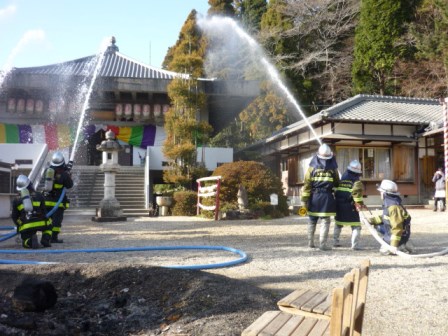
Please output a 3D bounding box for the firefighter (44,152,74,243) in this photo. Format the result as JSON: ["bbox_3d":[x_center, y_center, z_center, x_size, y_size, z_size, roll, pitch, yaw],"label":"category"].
[{"bbox_3d":[-3.101,0.559,8.040,0.500,1.720,0.480,-1,-1,25],"label":"firefighter"}]

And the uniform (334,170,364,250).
[{"bbox_3d":[2.189,0.721,7.436,0.500,1.370,0.380,-1,-1,28],"label":"uniform"}]

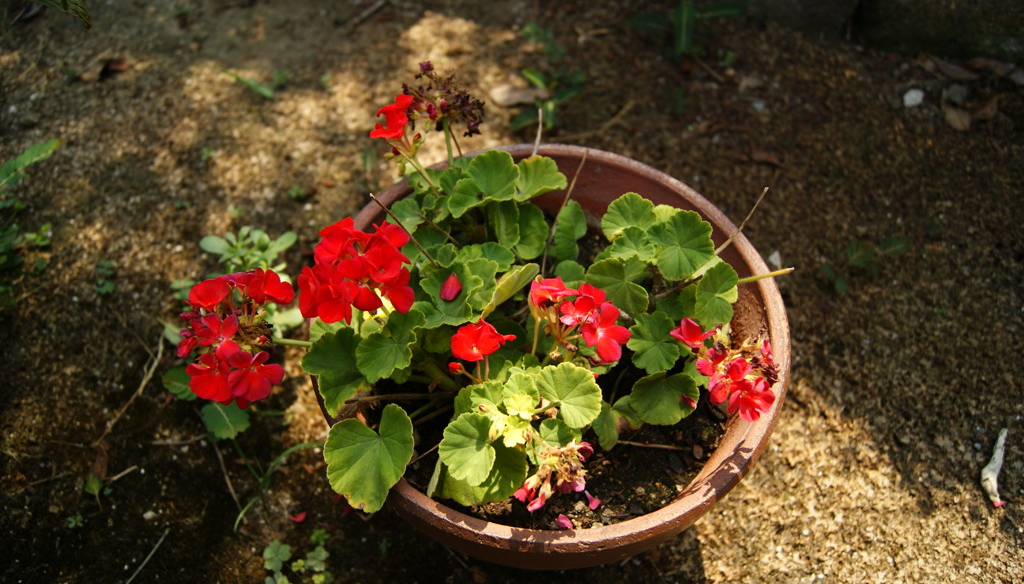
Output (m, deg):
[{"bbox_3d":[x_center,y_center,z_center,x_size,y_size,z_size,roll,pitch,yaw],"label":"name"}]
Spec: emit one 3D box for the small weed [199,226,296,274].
[{"bbox_3d":[-0.258,-0.036,0.750,0.090,0.042,0.058,3,53,0],"label":"small weed"}]

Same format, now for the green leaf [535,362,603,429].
[{"bbox_3d":[0.039,0.072,0.533,0.044,0.014,0.045,-3,70,-8],"label":"green leaf"}]

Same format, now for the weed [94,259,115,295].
[{"bbox_3d":[-0.458,-0.018,0.864,0.022,0.017,0.039,4,53,0],"label":"weed"}]

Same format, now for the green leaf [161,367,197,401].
[{"bbox_3d":[-0.281,0.079,0.660,0.042,0.011,0.033,7,61,-5],"label":"green leaf"}]

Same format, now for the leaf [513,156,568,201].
[{"bbox_3d":[0.026,-0.104,0.700,0.050,0.035,0.036,-9,54,-9],"label":"leaf"}]

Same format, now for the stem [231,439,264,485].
[{"bbox_3d":[-0.217,0.139,0.631,0.004,0.004,0.045,-34,78,-23],"label":"stem"}]

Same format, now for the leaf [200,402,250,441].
[{"bbox_3d":[-0.251,0.114,0.674,0.040,0.011,0.029,-14,64,-8],"label":"leaf"}]

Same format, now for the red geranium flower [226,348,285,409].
[{"bbox_3d":[-0.189,0.064,0.568,0.041,0.041,0.019,-1,15,-6],"label":"red geranium flower"}]

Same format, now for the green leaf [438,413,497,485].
[{"bbox_3d":[-0.027,0.096,0.473,0.037,0.012,0.043,-25,68,7],"label":"green leaf"}]

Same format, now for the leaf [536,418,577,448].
[{"bbox_3d":[0.031,0.097,0.528,0.027,0.010,0.024,15,70,-2],"label":"leaf"}]

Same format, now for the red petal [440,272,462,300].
[{"bbox_3d":[-0.046,-0.004,0.574,0.015,0.006,0.020,20,71,7],"label":"red petal"}]

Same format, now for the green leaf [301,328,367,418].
[{"bbox_3d":[-0.131,0.060,0.565,0.044,0.019,0.059,1,81,20],"label":"green leaf"}]

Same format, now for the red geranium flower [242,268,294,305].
[{"bbox_3d":[-0.173,-0.004,0.546,0.034,0.018,0.026,0,47,-17],"label":"red geranium flower"}]

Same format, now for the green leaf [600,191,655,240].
[{"bbox_3d":[0.096,-0.062,0.634,0.042,0.012,0.038,-5,68,-3],"label":"green leaf"}]

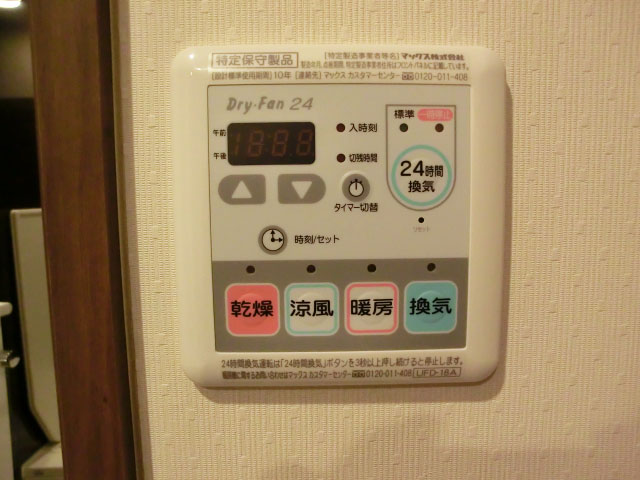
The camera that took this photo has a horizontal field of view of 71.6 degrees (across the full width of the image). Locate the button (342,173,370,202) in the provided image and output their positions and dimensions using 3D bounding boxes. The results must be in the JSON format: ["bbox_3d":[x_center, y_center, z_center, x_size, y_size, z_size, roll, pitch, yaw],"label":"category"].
[{"bbox_3d":[0.013,-0.018,0.157,0.010,0.010,0.005,-1,5,-1],"label":"button"}]

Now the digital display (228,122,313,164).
[{"bbox_3d":[-0.017,-0.033,0.155,0.030,0.014,0.006,-1,5,-1],"label":"digital display"}]

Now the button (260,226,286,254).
[{"bbox_3d":[-0.017,0.000,0.158,0.010,0.010,0.005,-1,5,-1],"label":"button"}]

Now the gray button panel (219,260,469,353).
[{"bbox_3d":[0.008,0.023,0.160,0.091,0.033,0.008,-1,5,-1],"label":"gray button panel"}]

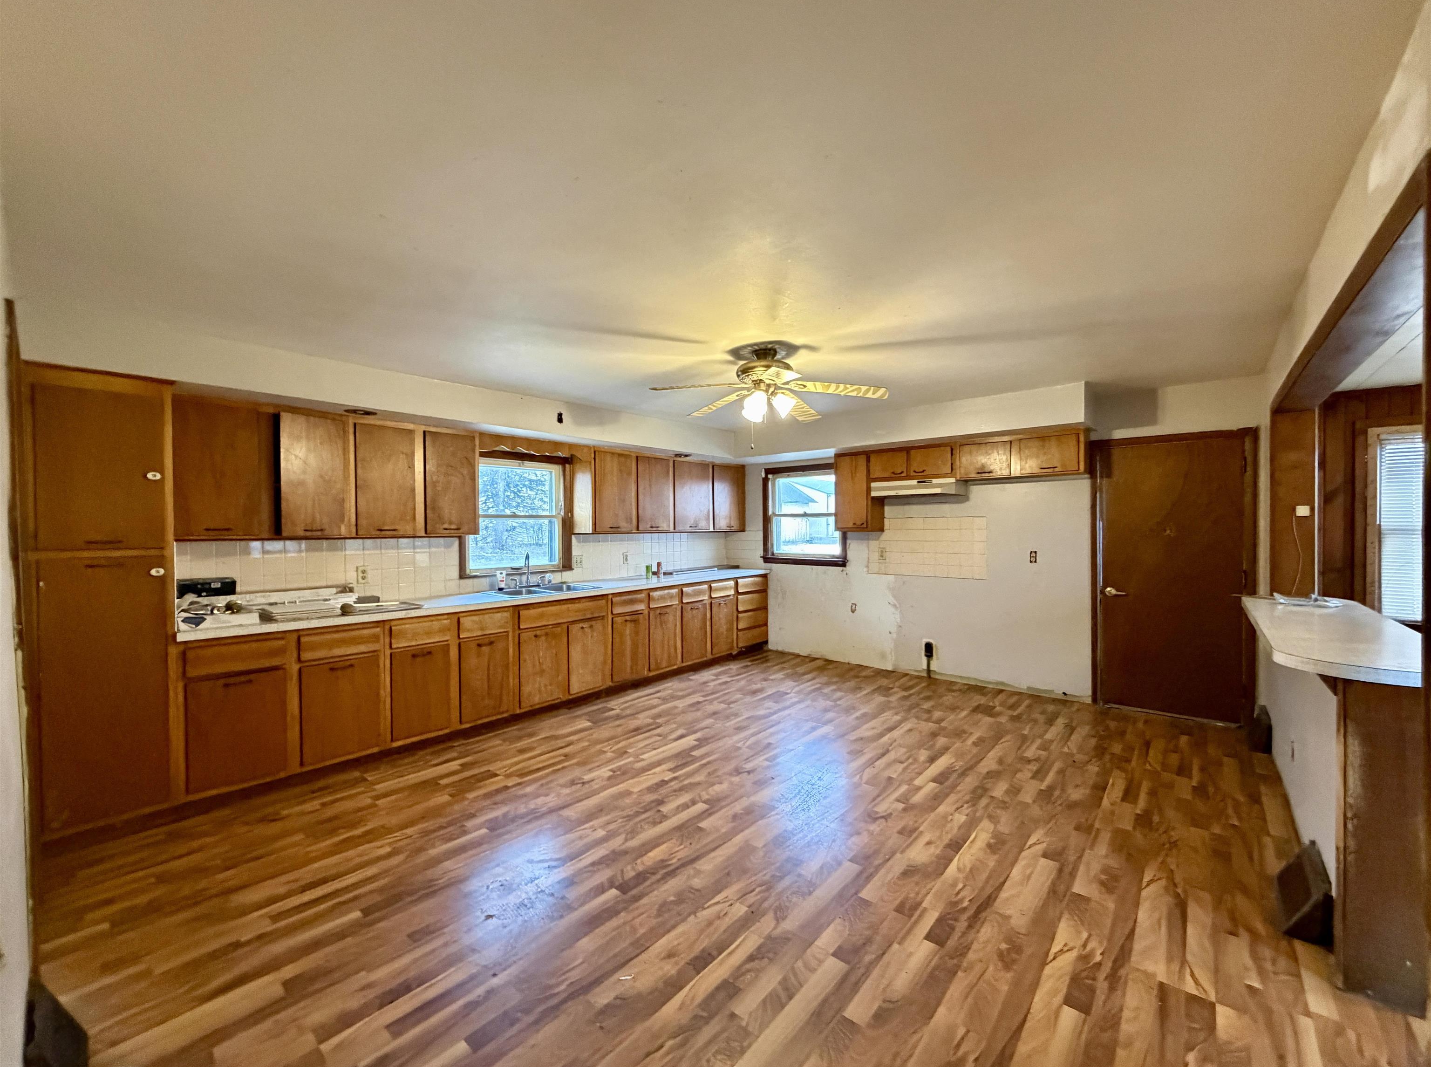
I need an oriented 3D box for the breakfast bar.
[{"bbox_3d":[2.615,0.859,2.481,0.460,0.970,2.260,0,1,40],"label":"breakfast bar"}]

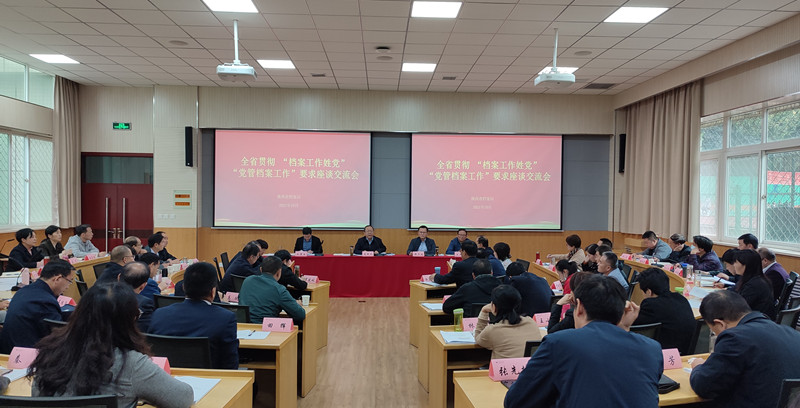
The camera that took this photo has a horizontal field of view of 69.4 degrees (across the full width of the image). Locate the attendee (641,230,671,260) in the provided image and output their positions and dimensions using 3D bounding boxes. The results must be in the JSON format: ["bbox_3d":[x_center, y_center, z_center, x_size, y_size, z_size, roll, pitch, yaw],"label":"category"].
[{"bbox_3d":[3.967,1.033,8.900,0.780,1.220,0.550,1,0,-2],"label":"attendee"}]

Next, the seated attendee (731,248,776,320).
[{"bbox_3d":[3.181,1.058,5.569,0.700,1.280,0.520,1,1,25],"label":"seated attendee"}]

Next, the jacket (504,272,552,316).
[{"bbox_3d":[1.091,0.897,5.045,0.480,0.640,0.430,1,0,-22],"label":"jacket"}]

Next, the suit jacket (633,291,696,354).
[{"bbox_3d":[1.936,0.942,4.273,0.480,0.670,0.430,1,0,-24],"label":"suit jacket"}]

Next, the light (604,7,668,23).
[{"bbox_3d":[2.816,-2.264,6.901,0.590,0.050,0.590,1,0,-2],"label":"light"}]

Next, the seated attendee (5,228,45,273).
[{"bbox_3d":[-5.031,0.972,7.754,0.680,1.280,0.500,1,0,-5],"label":"seated attendee"}]

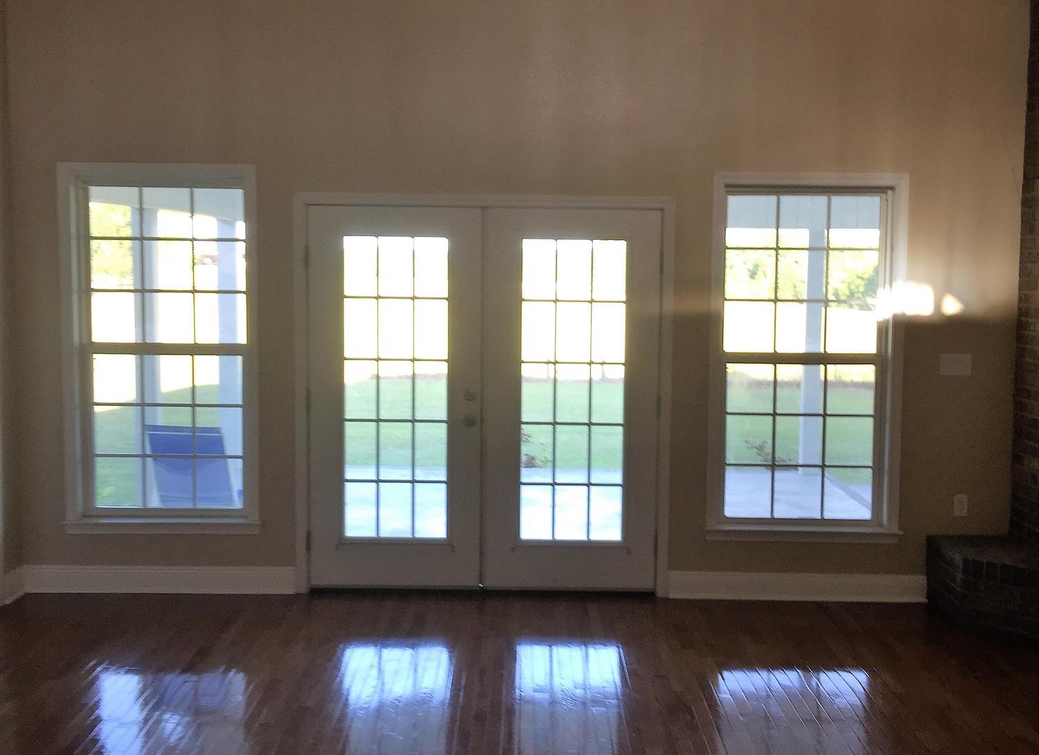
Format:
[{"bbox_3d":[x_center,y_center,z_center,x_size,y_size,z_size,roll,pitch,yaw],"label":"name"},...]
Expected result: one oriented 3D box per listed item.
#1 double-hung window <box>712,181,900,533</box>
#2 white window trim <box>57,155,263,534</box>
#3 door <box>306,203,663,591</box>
[{"bbox_3d":[1.514,-0.099,6.125,1.023,1.932,0.100,1,4,0],"label":"double-hung window"},{"bbox_3d":[-1.894,-0.153,6.145,1.030,1.920,0.100,1,4,0],"label":"white window trim"},{"bbox_3d":[-0.186,0.131,6.149,1.860,2.050,0.080,1,4,0],"label":"door"}]

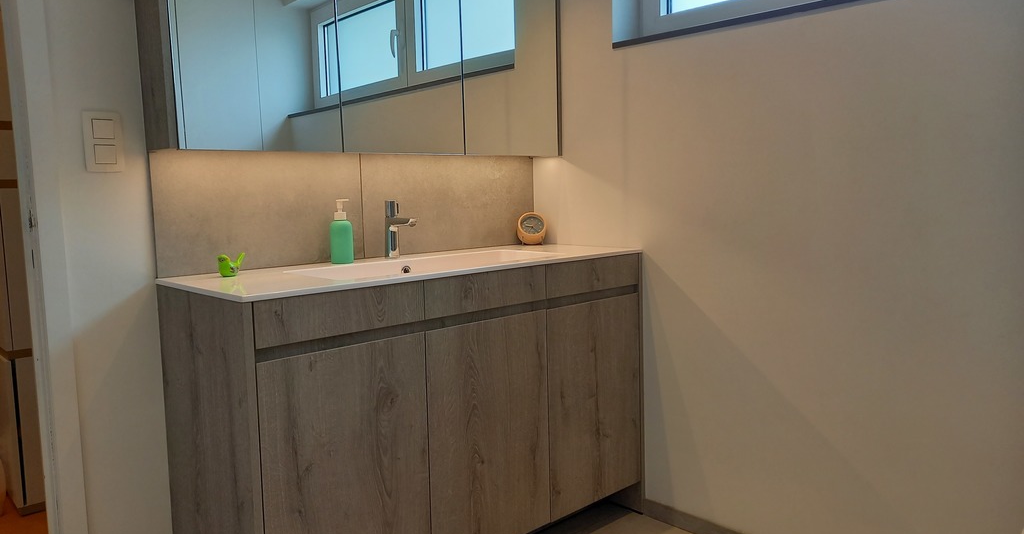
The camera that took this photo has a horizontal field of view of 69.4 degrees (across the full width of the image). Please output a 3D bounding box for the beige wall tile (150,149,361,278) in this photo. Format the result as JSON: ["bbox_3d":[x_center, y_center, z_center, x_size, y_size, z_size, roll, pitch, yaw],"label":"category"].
[{"bbox_3d":[-0.688,-0.157,2.080,0.613,0.322,0.010,-7,8,-43],"label":"beige wall tile"}]

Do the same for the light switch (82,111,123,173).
[{"bbox_3d":[-0.985,-0.301,1.783,0.084,0.144,0.011,-7,8,-43],"label":"light switch"}]

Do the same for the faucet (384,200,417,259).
[{"bbox_3d":[-0.342,-0.113,2.264,0.046,0.180,0.143,-7,8,-43],"label":"faucet"}]

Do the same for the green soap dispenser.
[{"bbox_3d":[-0.505,-0.106,2.185,0.067,0.190,0.067,-1,6,0],"label":"green soap dispenser"}]

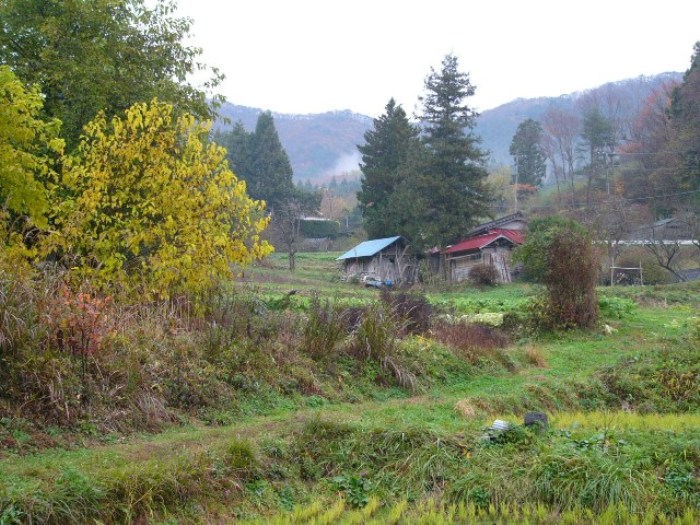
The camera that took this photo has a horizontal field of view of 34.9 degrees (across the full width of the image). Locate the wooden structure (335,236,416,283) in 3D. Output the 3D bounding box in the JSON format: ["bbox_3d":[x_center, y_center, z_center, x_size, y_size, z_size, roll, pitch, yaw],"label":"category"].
[{"bbox_3d":[1.681,-0.122,68.000,3.400,2.900,4.800,0,-1,-30],"label":"wooden structure"}]

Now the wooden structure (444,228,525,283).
[{"bbox_3d":[8.344,-0.434,69.000,3.900,3.300,5.000,0,-1,-30],"label":"wooden structure"}]

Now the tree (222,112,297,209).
[{"bbox_3d":[-9.358,-9.306,115.000,7.650,12.410,7.200,0,-1,0],"label":"tree"}]

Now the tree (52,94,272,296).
[{"bbox_3d":[-3.271,-1.008,19.000,3.890,3.590,3.700,0,-1,0],"label":"tree"}]

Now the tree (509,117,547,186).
[{"bbox_3d":[21.545,-12.988,135.000,4.610,8.980,4.600,0,-1,0],"label":"tree"}]

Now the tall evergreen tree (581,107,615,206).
[{"bbox_3d":[25.591,-10.753,115.000,3.520,10.750,3.600,0,-1,0],"label":"tall evergreen tree"}]

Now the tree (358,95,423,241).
[{"bbox_3d":[2.735,-5.816,77.000,4.570,11.080,4.500,0,-1,0],"label":"tree"}]

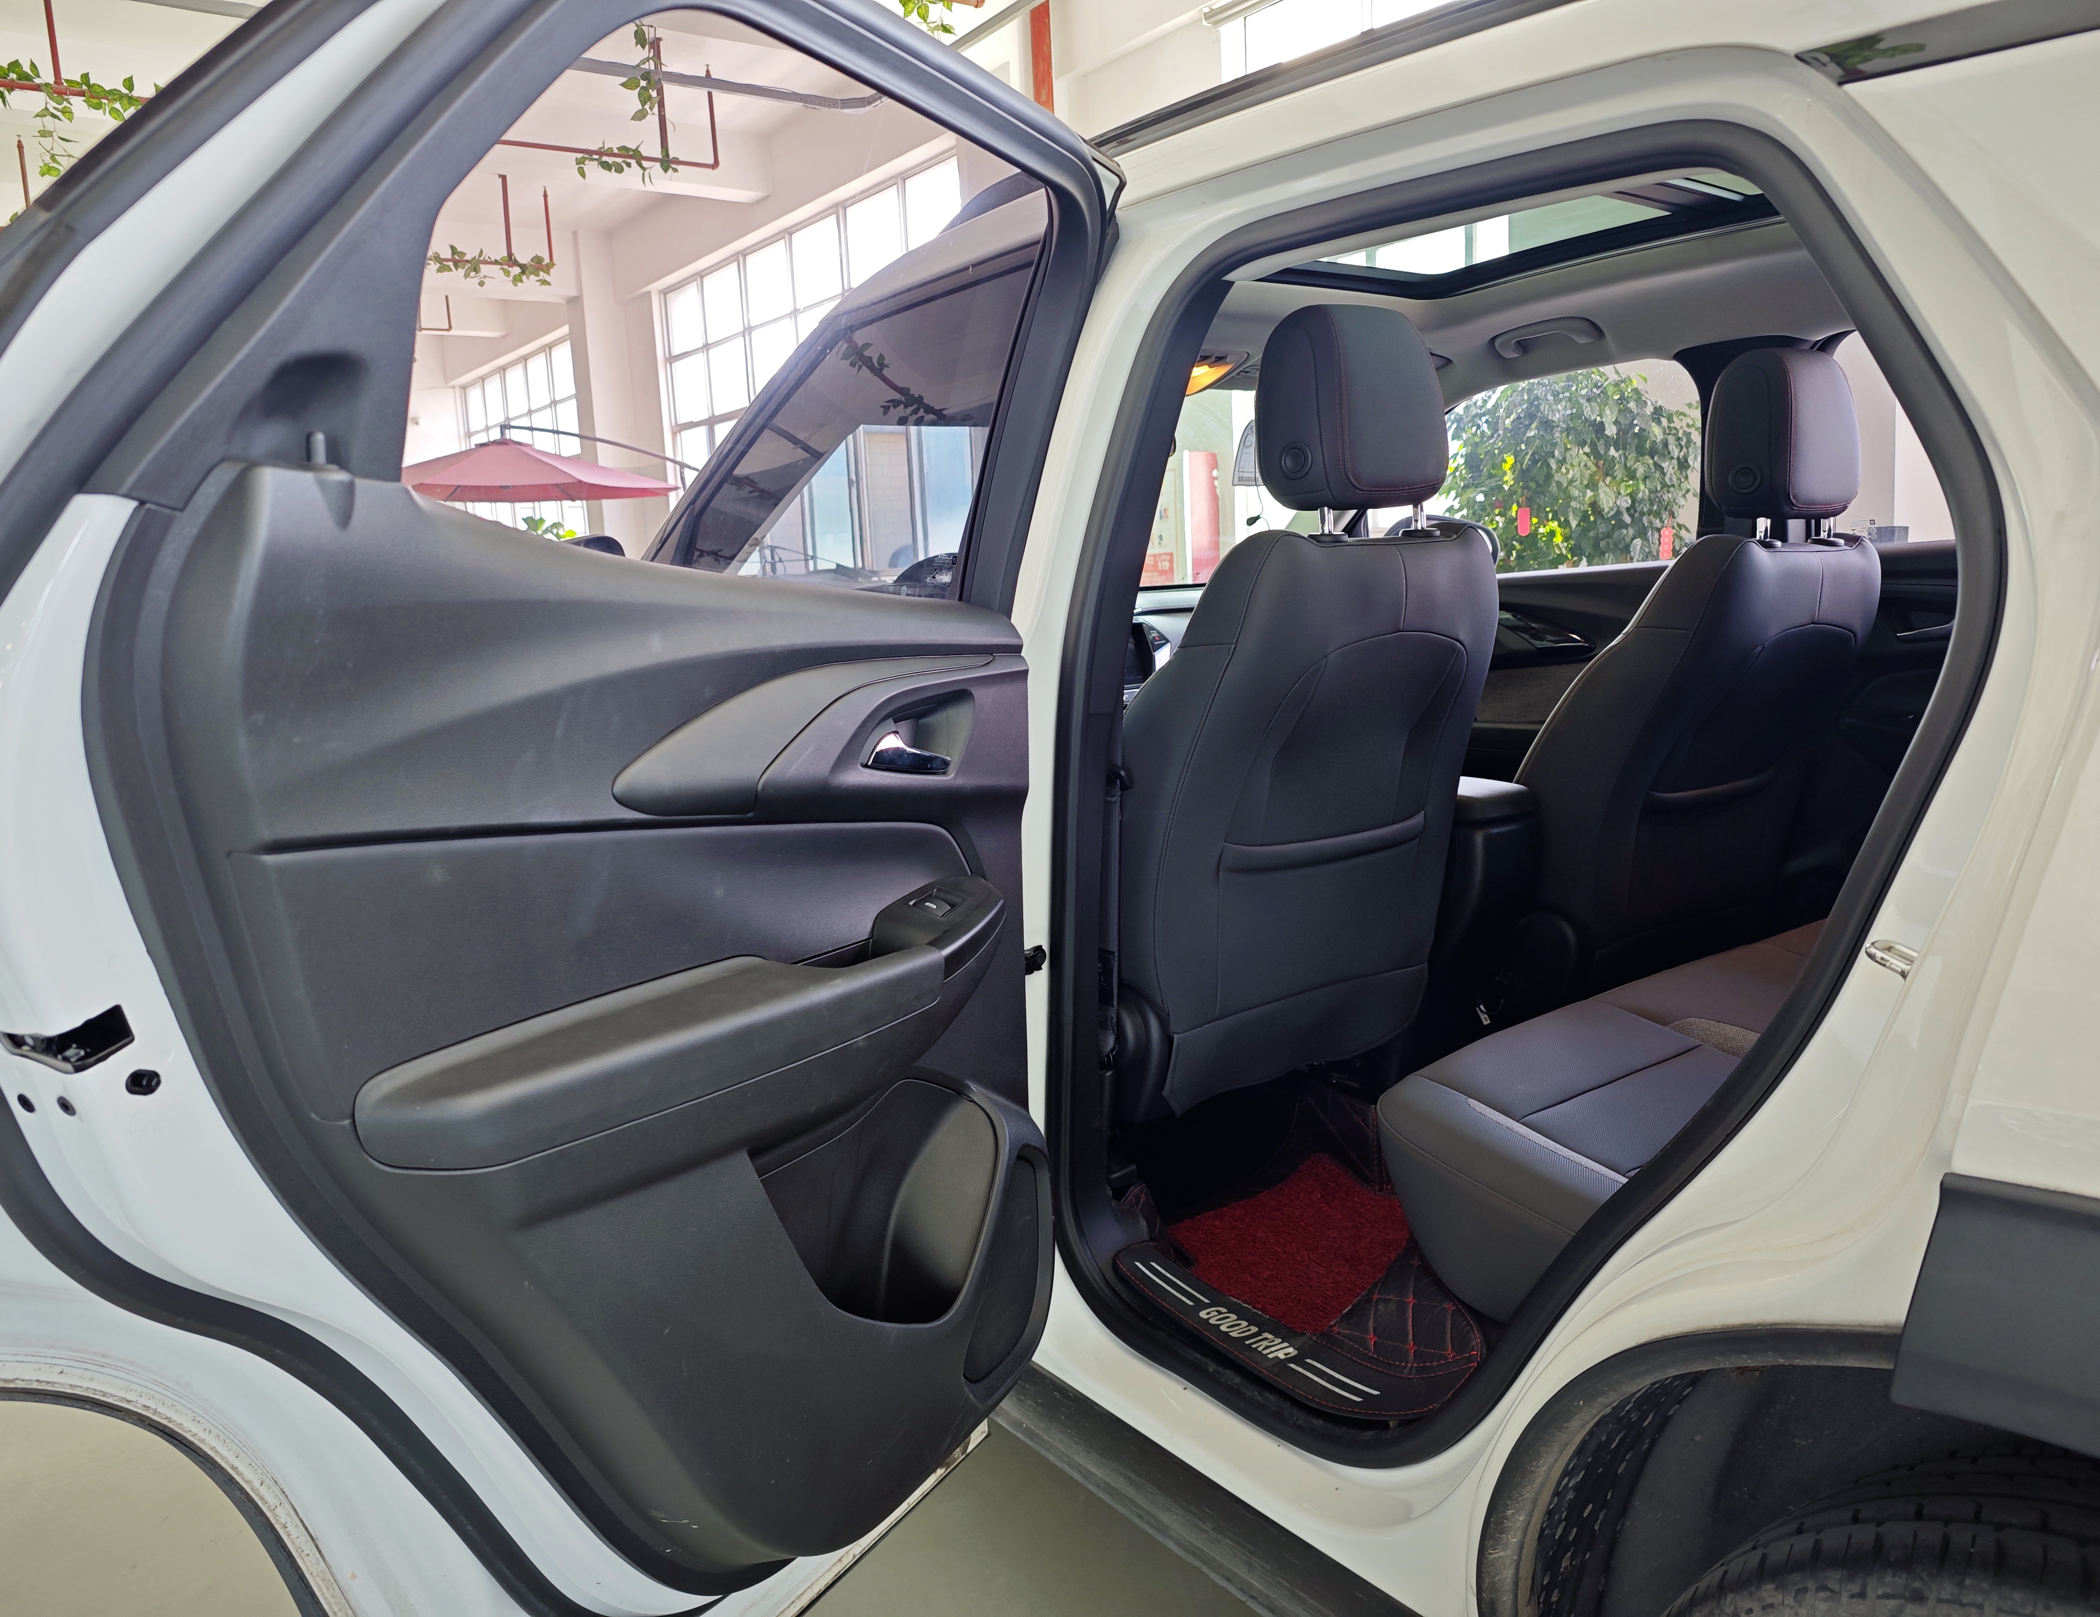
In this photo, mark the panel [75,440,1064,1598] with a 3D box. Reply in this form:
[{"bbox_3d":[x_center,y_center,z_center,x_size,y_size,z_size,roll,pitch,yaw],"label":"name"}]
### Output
[{"bbox_3d":[-0.169,0.166,0.966,0.150,0.750,0.790,0,7,30],"label":"panel"}]

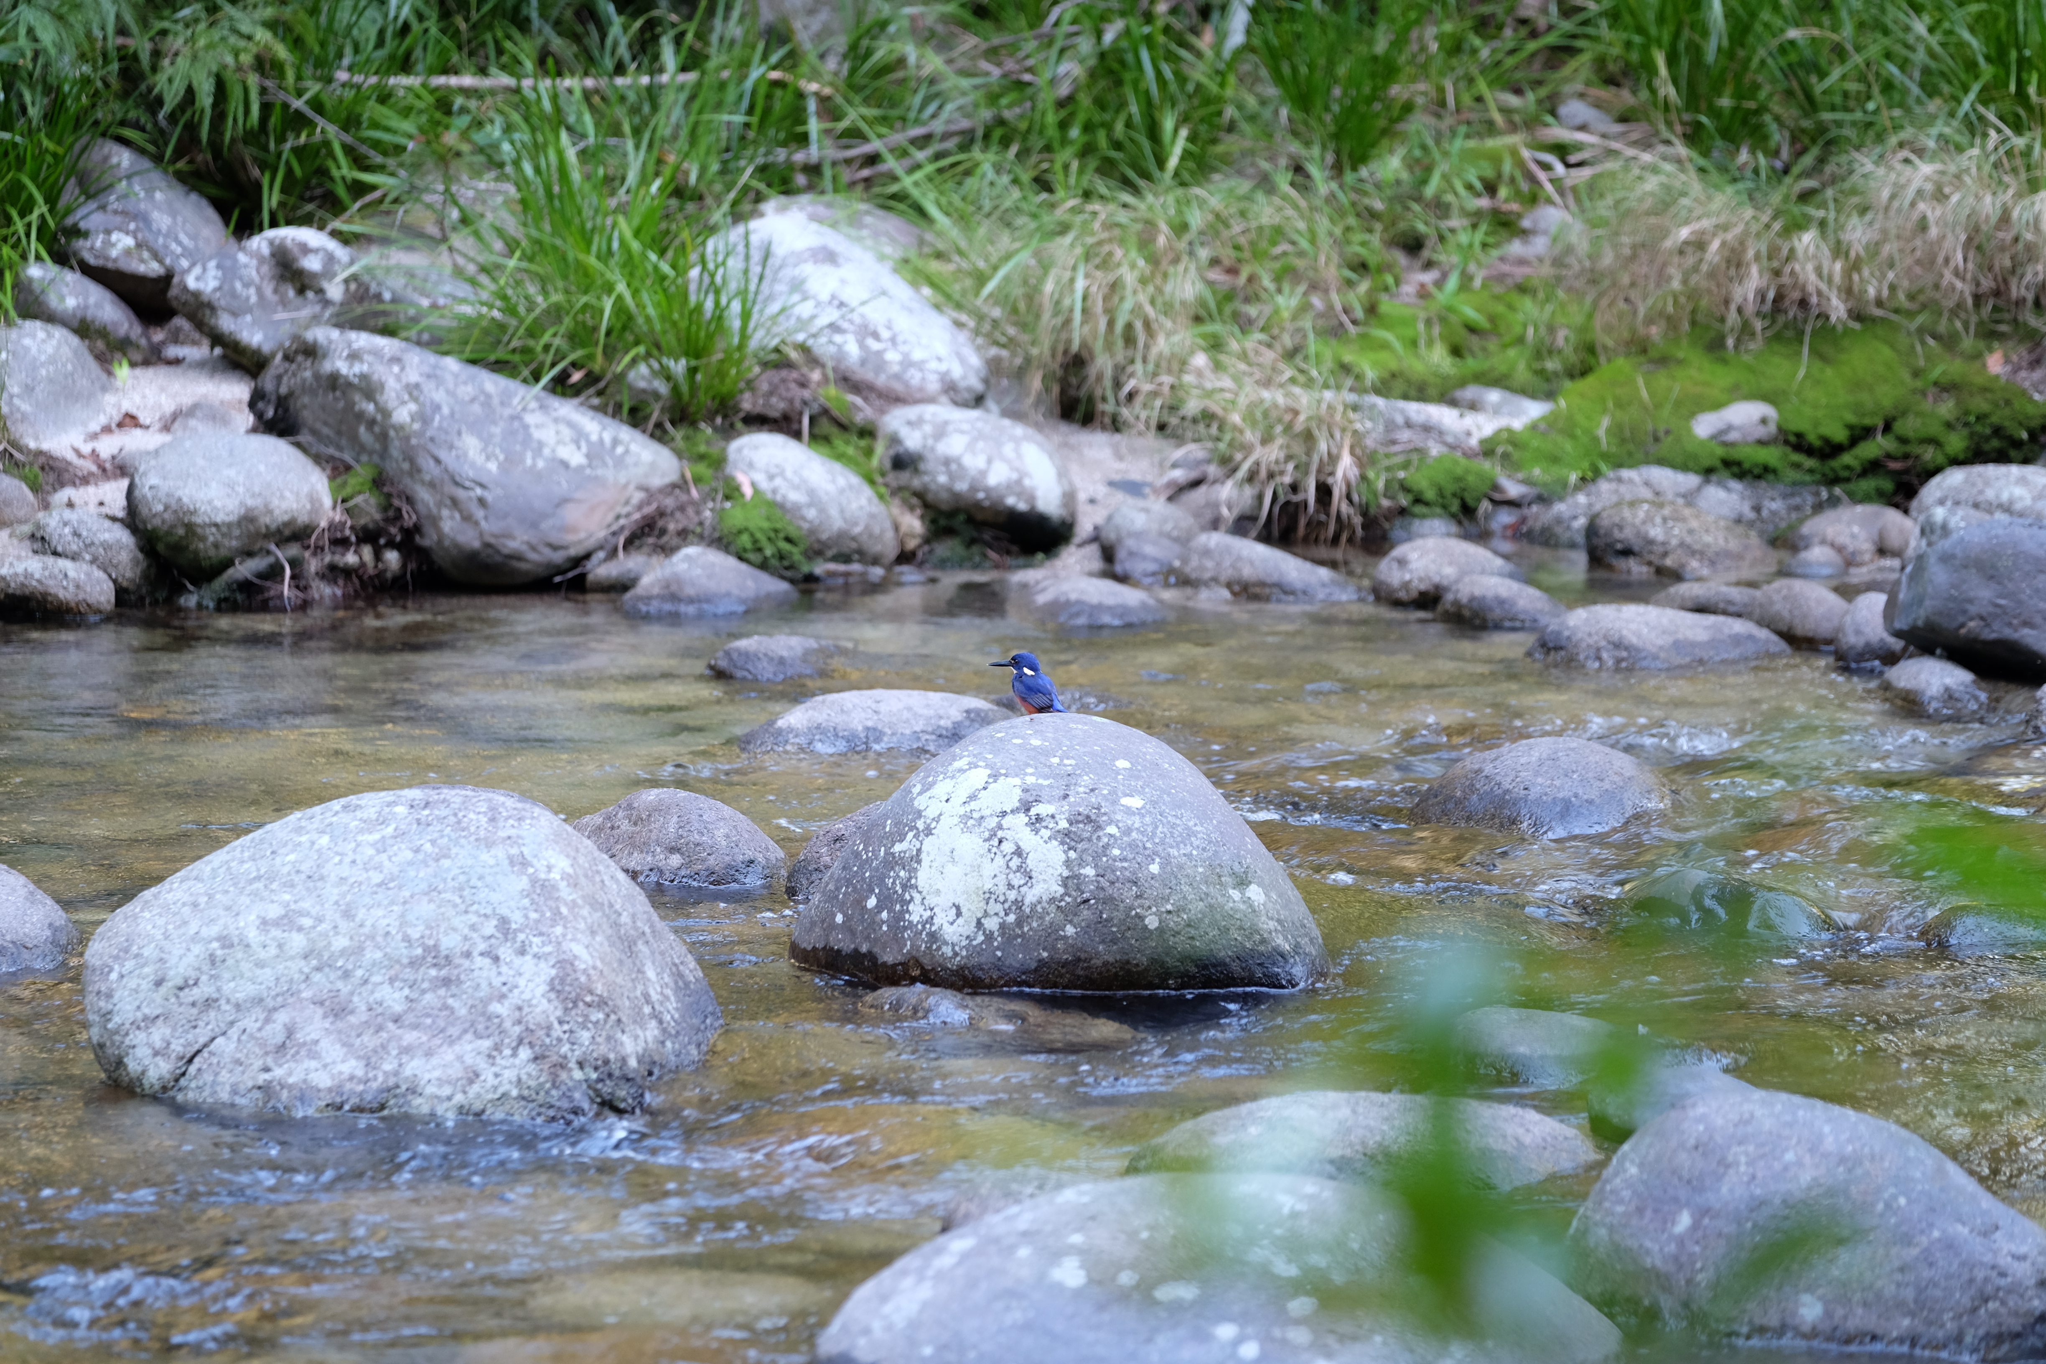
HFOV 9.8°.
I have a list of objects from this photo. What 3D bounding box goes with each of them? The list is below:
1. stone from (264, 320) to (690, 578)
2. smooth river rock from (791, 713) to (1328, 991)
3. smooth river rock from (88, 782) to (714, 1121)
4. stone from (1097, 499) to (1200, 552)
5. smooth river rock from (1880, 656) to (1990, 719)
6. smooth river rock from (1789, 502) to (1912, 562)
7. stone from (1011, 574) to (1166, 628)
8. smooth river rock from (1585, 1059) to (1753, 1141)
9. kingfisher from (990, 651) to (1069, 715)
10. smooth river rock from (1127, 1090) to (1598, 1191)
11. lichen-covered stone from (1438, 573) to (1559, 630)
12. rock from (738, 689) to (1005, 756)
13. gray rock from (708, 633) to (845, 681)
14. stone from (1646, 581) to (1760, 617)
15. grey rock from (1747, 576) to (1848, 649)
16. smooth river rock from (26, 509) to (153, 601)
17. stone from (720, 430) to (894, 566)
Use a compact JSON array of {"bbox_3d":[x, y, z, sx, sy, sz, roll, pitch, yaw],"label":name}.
[{"bbox_3d":[-1.112,-0.453,23.900,0.860,0.500,0.520,0,6,0],"label":"stone"},{"bbox_3d":[0.057,0.283,19.000,0.855,0.430,0.700,0,6,0],"label":"smooth river rock"},{"bbox_3d":[-0.926,0.417,17.800,0.945,0.490,0.750,0,6,0],"label":"smooth river rock"},{"bbox_3d":[0.265,-0.305,25.000,0.218,0.149,0.185,0,5,0],"label":"stone"},{"bbox_3d":[1.742,0.015,22.800,0.208,0.131,0.170,0,6,0],"label":"smooth river rock"},{"bbox_3d":[1.764,-0.310,25.400,0.272,0.130,0.218,0,5,0],"label":"smooth river rock"},{"bbox_3d":[0.129,-0.153,23.250,0.300,0.100,0.220,0,6,0],"label":"stone"},{"bbox_3d":[0.964,0.617,17.300,0.299,0.134,0.230,0,6,0],"label":"smooth river rock"},{"bbox_3d":[0.010,0.005,19.300,0.135,0.108,0.058,3,7,26],"label":"kingfisher"},{"bbox_3d":[0.443,0.635,15.600,0.625,0.180,0.469,0,5,0],"label":"smooth river rock"},{"bbox_3d":[0.926,-0.152,23.200,0.250,0.112,0.190,0,6,0],"label":"lichen-covered stone"},{"bbox_3d":[-0.263,0.082,22.300,0.541,0.132,0.370,0,6,0],"label":"rock"},{"bbox_3d":[-0.473,-0.034,22.800,0.266,0.110,0.199,0,5,0],"label":"gray rock"},{"bbox_3d":[1.409,-0.163,24.500,0.256,0.084,0.190,0,6,0],"label":"stone"},{"bbox_3d":[1.536,-0.138,23.700,0.213,0.131,0.181,0,5,0],"label":"grey rock"},{"bbox_3d":[-1.952,-0.261,24.950,0.264,0.196,0.210,0,6,0],"label":"smooth river rock"},{"bbox_3d":[-0.429,-0.373,24.200,0.350,0.260,0.280,0,6,0],"label":"stone"}]

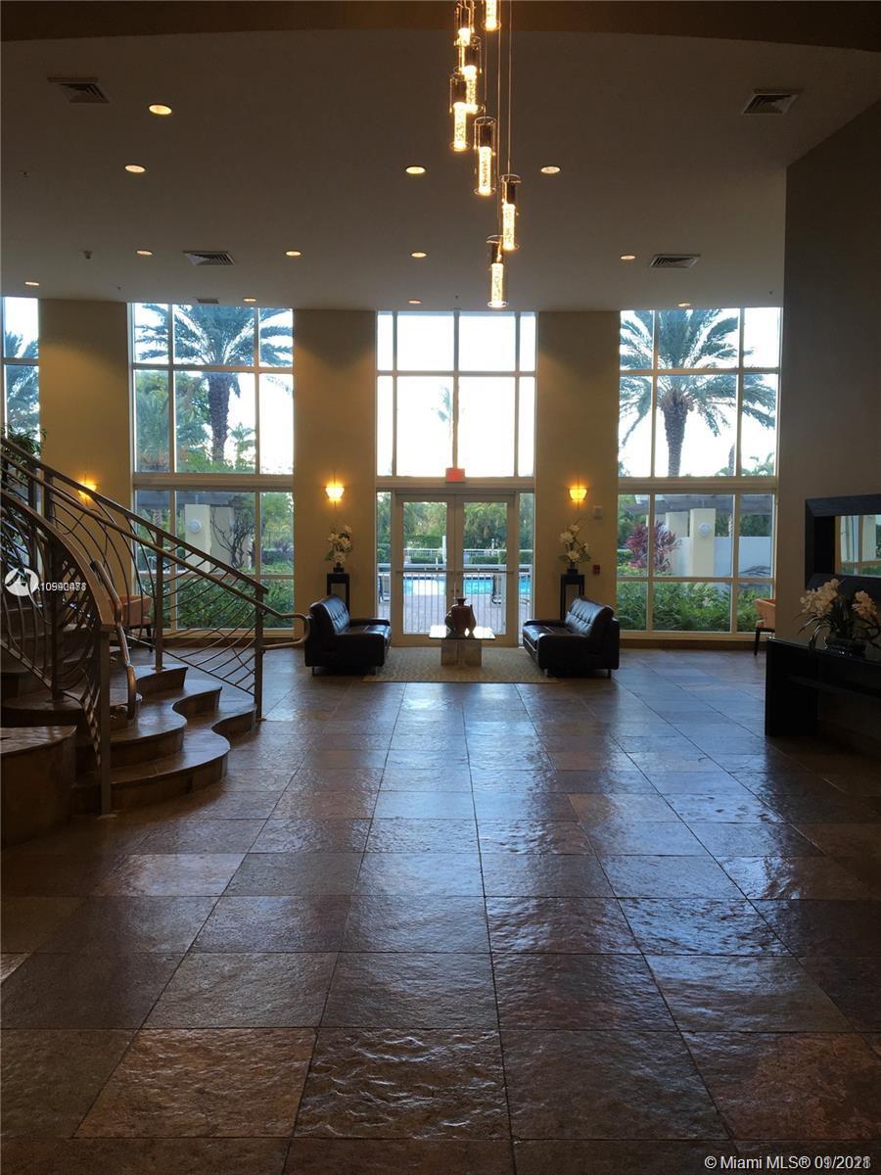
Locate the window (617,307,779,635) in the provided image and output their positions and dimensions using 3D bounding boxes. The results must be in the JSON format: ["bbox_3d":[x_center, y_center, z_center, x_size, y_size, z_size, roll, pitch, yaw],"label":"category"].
[{"bbox_3d":[3.666,-1.592,14.036,2.249,4.685,0.120,0,3,5],"label":"window"}]

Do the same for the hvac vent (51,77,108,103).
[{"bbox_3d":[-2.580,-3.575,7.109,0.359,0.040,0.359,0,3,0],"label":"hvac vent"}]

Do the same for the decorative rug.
[{"bbox_3d":[0.245,0.953,12.471,2.182,0.015,3.268,0,3,0],"label":"decorative rug"}]

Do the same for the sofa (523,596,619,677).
[{"bbox_3d":[1.580,0.554,12.189,0.912,0.849,1.988,0,3,0],"label":"sofa"}]

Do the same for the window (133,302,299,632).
[{"bbox_3d":[-3.228,-1.631,14.037,2.262,4.650,0.120,0,3,-7],"label":"window"}]

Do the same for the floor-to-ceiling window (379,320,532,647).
[{"bbox_3d":[0.229,-1.555,14.248,2.292,4.804,0.120,0,3,0],"label":"floor-to-ceiling window"}]

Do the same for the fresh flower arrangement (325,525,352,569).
[{"bbox_3d":[-1.411,-0.552,13.711,0.381,0.626,0.342,0,3,0],"label":"fresh flower arrangement"}]

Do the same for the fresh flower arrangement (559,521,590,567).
[{"bbox_3d":[1.867,-0.579,13.701,0.457,0.679,0.411,0,3,0],"label":"fresh flower arrangement"}]

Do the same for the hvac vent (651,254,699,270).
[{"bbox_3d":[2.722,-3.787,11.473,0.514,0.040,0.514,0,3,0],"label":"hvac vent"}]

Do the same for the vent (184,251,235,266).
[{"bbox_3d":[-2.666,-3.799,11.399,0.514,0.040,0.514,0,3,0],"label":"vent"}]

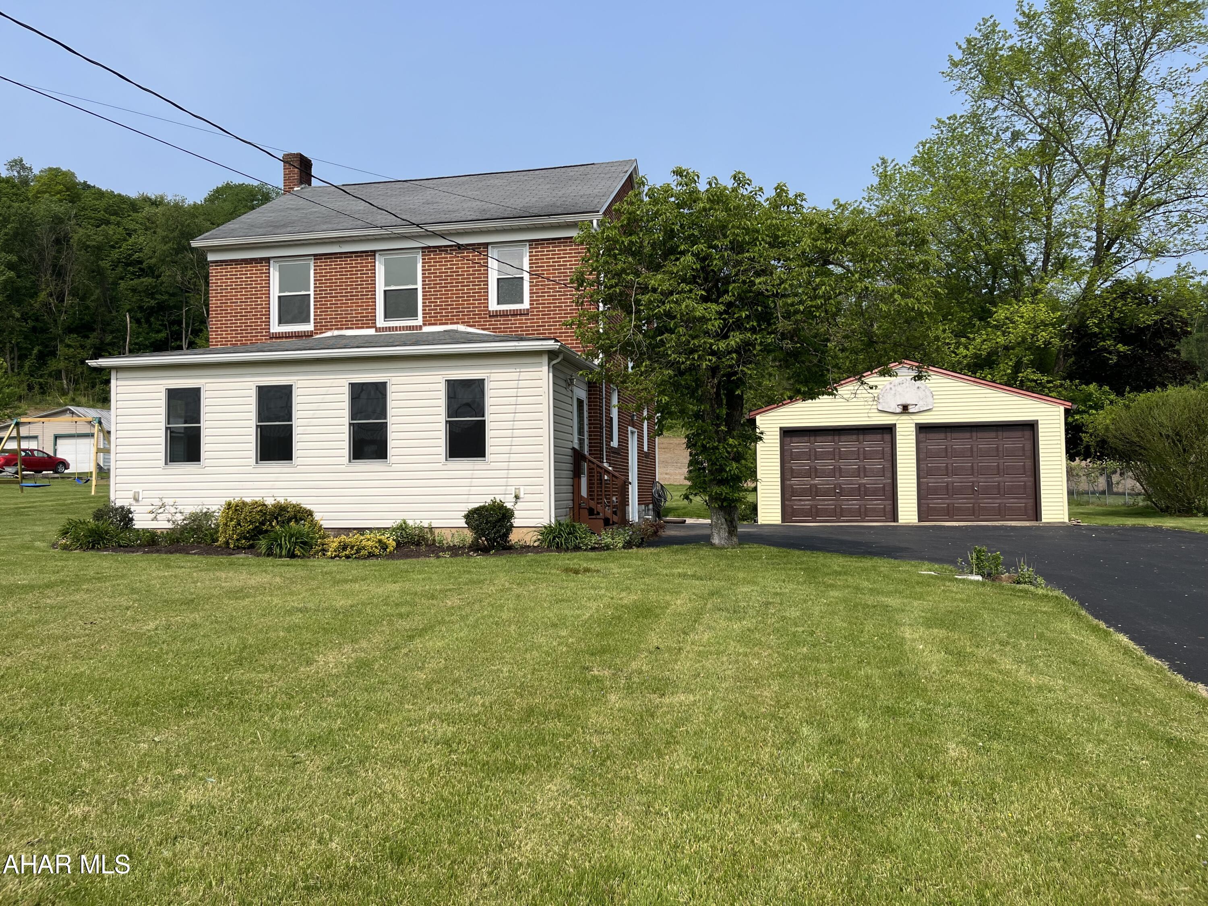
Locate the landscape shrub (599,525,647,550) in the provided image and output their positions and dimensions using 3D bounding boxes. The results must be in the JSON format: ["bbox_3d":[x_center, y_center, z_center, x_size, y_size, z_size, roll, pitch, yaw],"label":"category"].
[{"bbox_3d":[0.270,1.203,13.000,0.690,0.358,0.600,-1,-2,10],"label":"landscape shrub"}]

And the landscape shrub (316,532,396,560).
[{"bbox_3d":[-3.659,1.352,13.350,1.223,0.369,0.800,-1,-2,11],"label":"landscape shrub"}]

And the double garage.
[{"bbox_3d":[8.609,-0.144,26.510,7.699,4.130,7.700,-1,-2,15],"label":"double garage"}]

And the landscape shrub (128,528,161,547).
[{"bbox_3d":[-7.305,1.345,14.450,0.526,0.295,0.450,-1,-2,10],"label":"landscape shrub"}]

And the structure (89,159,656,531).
[{"bbox_3d":[-3.556,-2.562,20.013,8.300,8.430,11.700,-1,-2,10],"label":"structure"}]

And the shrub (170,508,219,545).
[{"bbox_3d":[-6.602,1.182,14.650,0.756,0.573,0.650,-1,-2,11],"label":"shrub"}]

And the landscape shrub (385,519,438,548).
[{"bbox_3d":[-2.939,1.219,13.850,0.803,0.425,0.600,-1,-2,11],"label":"landscape shrub"}]

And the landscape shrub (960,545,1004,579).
[{"bbox_3d":[4.281,1.232,10.300,0.469,0.363,0.400,-1,-2,11],"label":"landscape shrub"}]

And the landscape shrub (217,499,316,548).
[{"bbox_3d":[-5.157,1.073,13.850,1.420,0.734,0.950,-1,-2,10],"label":"landscape shrub"}]

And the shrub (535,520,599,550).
[{"bbox_3d":[-0.559,1.230,13.600,0.942,0.423,0.800,-1,-2,11],"label":"shrub"}]

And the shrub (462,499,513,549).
[{"bbox_3d":[-1.668,1.050,13.200,0.741,0.727,0.720,-1,-2,10],"label":"shrub"}]

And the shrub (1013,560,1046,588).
[{"bbox_3d":[4.548,1.292,9.700,0.321,0.263,0.300,-1,-2,11],"label":"shrub"}]

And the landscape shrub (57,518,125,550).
[{"bbox_3d":[-8.141,1.281,14.400,1.020,0.499,0.850,-1,-2,10],"label":"landscape shrub"}]

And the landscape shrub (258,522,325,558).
[{"bbox_3d":[-4.626,1.277,13.450,0.968,0.511,0.850,-1,-2,11],"label":"landscape shrub"}]

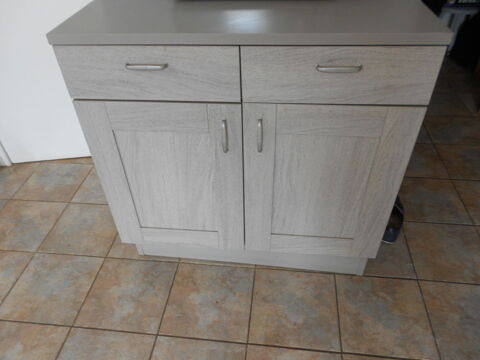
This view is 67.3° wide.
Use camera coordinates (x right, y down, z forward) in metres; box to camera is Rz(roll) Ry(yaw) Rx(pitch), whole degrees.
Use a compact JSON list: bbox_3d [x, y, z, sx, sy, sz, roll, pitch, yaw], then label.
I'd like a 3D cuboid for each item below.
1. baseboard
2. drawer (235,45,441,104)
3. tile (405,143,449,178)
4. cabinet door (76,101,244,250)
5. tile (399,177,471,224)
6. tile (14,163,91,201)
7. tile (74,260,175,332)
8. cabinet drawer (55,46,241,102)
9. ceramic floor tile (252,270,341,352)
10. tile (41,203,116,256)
[{"bbox_3d":[0.028,0.272,1.380,0.890,0.150,0.018,4,40,7],"label":"baseboard"},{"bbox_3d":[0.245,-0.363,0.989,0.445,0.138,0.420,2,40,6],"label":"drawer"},{"bbox_3d":[0.902,-0.107,1.913,0.302,0.010,0.302,3,40,6],"label":"tile"},{"bbox_3d":[-0.209,0.014,1.120,0.447,0.570,0.022,2,40,5],"label":"cabinet door"},{"bbox_3d":[0.867,0.094,1.684,0.301,0.010,0.301,3,40,6],"label":"tile"},{"bbox_3d":[-0.955,0.005,1.874,0.302,0.010,0.302,3,40,6],"label":"tile"},{"bbox_3d":[-0.414,0.422,1.342,0.302,0.010,0.302,3,40,6],"label":"tile"},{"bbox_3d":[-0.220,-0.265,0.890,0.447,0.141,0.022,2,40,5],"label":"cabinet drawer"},{"bbox_3d":[0.195,0.452,1.280,0.301,0.010,0.301,3,40,6],"label":"ceramic floor tile"},{"bbox_3d":[-0.685,0.214,1.608,0.302,0.010,0.302,3,40,6],"label":"tile"}]

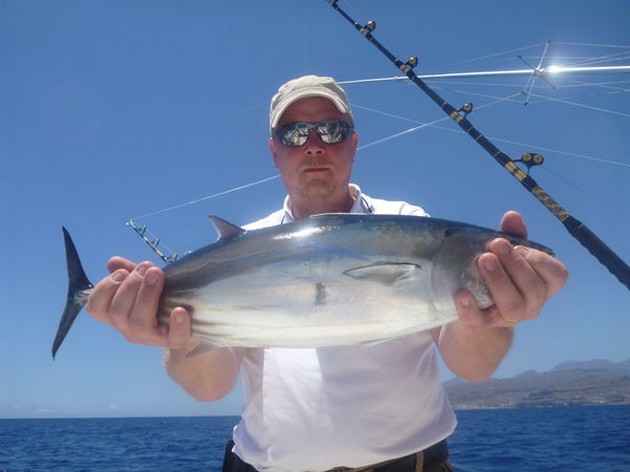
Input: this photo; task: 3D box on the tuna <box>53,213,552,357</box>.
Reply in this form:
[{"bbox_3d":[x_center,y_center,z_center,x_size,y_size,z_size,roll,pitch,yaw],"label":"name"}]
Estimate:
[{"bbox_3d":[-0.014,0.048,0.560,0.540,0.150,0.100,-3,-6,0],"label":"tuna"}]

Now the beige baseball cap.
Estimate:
[{"bbox_3d":[-0.008,-0.270,1.030,0.175,0.130,0.255,-4,5,0],"label":"beige baseball cap"}]

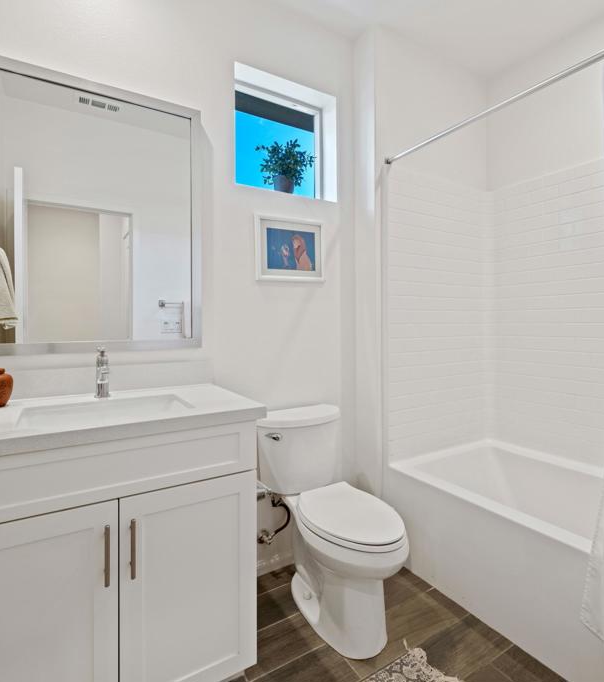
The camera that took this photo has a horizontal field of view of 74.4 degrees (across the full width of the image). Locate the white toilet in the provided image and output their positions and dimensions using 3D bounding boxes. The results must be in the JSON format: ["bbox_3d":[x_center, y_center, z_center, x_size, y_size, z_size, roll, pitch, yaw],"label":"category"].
[{"bbox_3d":[0.138,0.729,1.651,0.410,0.776,0.715,-1,2,-31],"label":"white toilet"}]

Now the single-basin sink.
[{"bbox_3d":[-0.609,0.281,1.260,0.470,0.135,0.280,-1,2,-31],"label":"single-basin sink"}]

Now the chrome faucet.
[{"bbox_3d":[-0.708,0.117,1.419,0.054,0.178,0.142,-1,2,-31],"label":"chrome faucet"}]

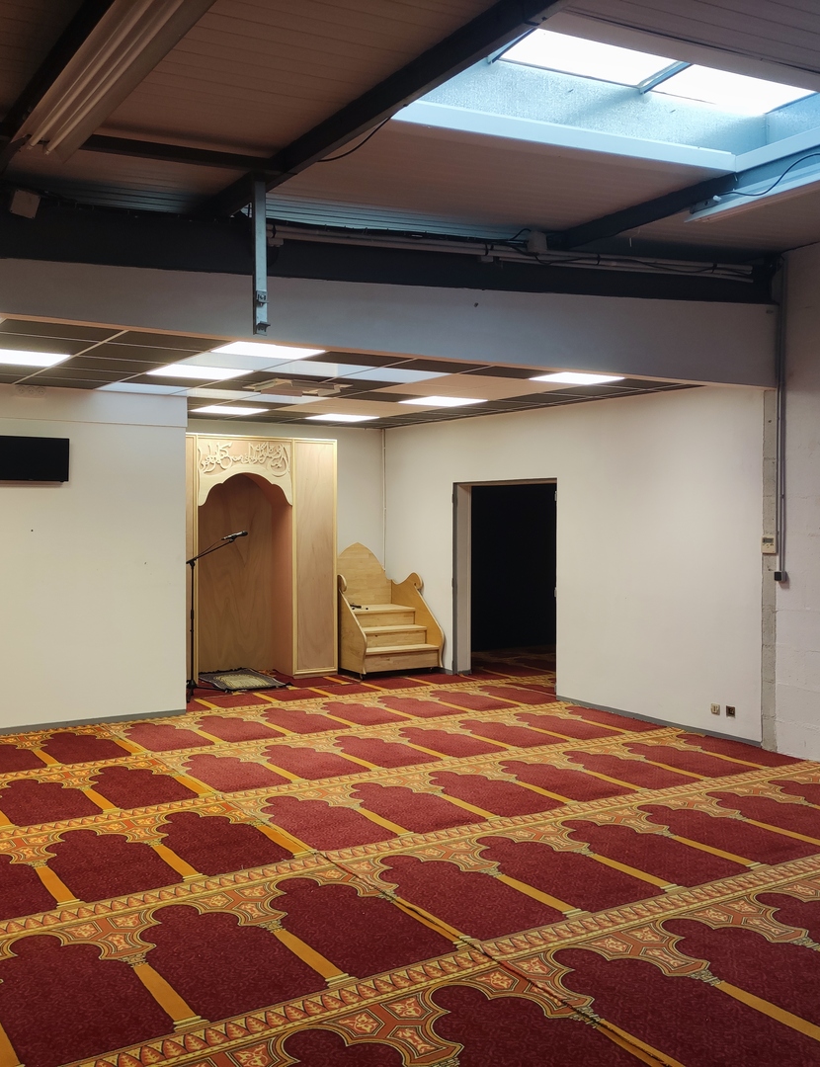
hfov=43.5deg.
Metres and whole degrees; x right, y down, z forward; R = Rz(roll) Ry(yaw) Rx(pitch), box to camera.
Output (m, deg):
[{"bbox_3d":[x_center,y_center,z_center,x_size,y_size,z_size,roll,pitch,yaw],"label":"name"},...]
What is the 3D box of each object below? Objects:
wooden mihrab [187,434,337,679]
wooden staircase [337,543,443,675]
[{"bbox_3d":[-1.757,0.253,10.359,2.040,2.435,0.560,-1,1,-33],"label":"wooden mihrab"},{"bbox_3d":[-0.322,0.785,10.911,0.910,1.355,1.060,-1,1,-31],"label":"wooden staircase"}]

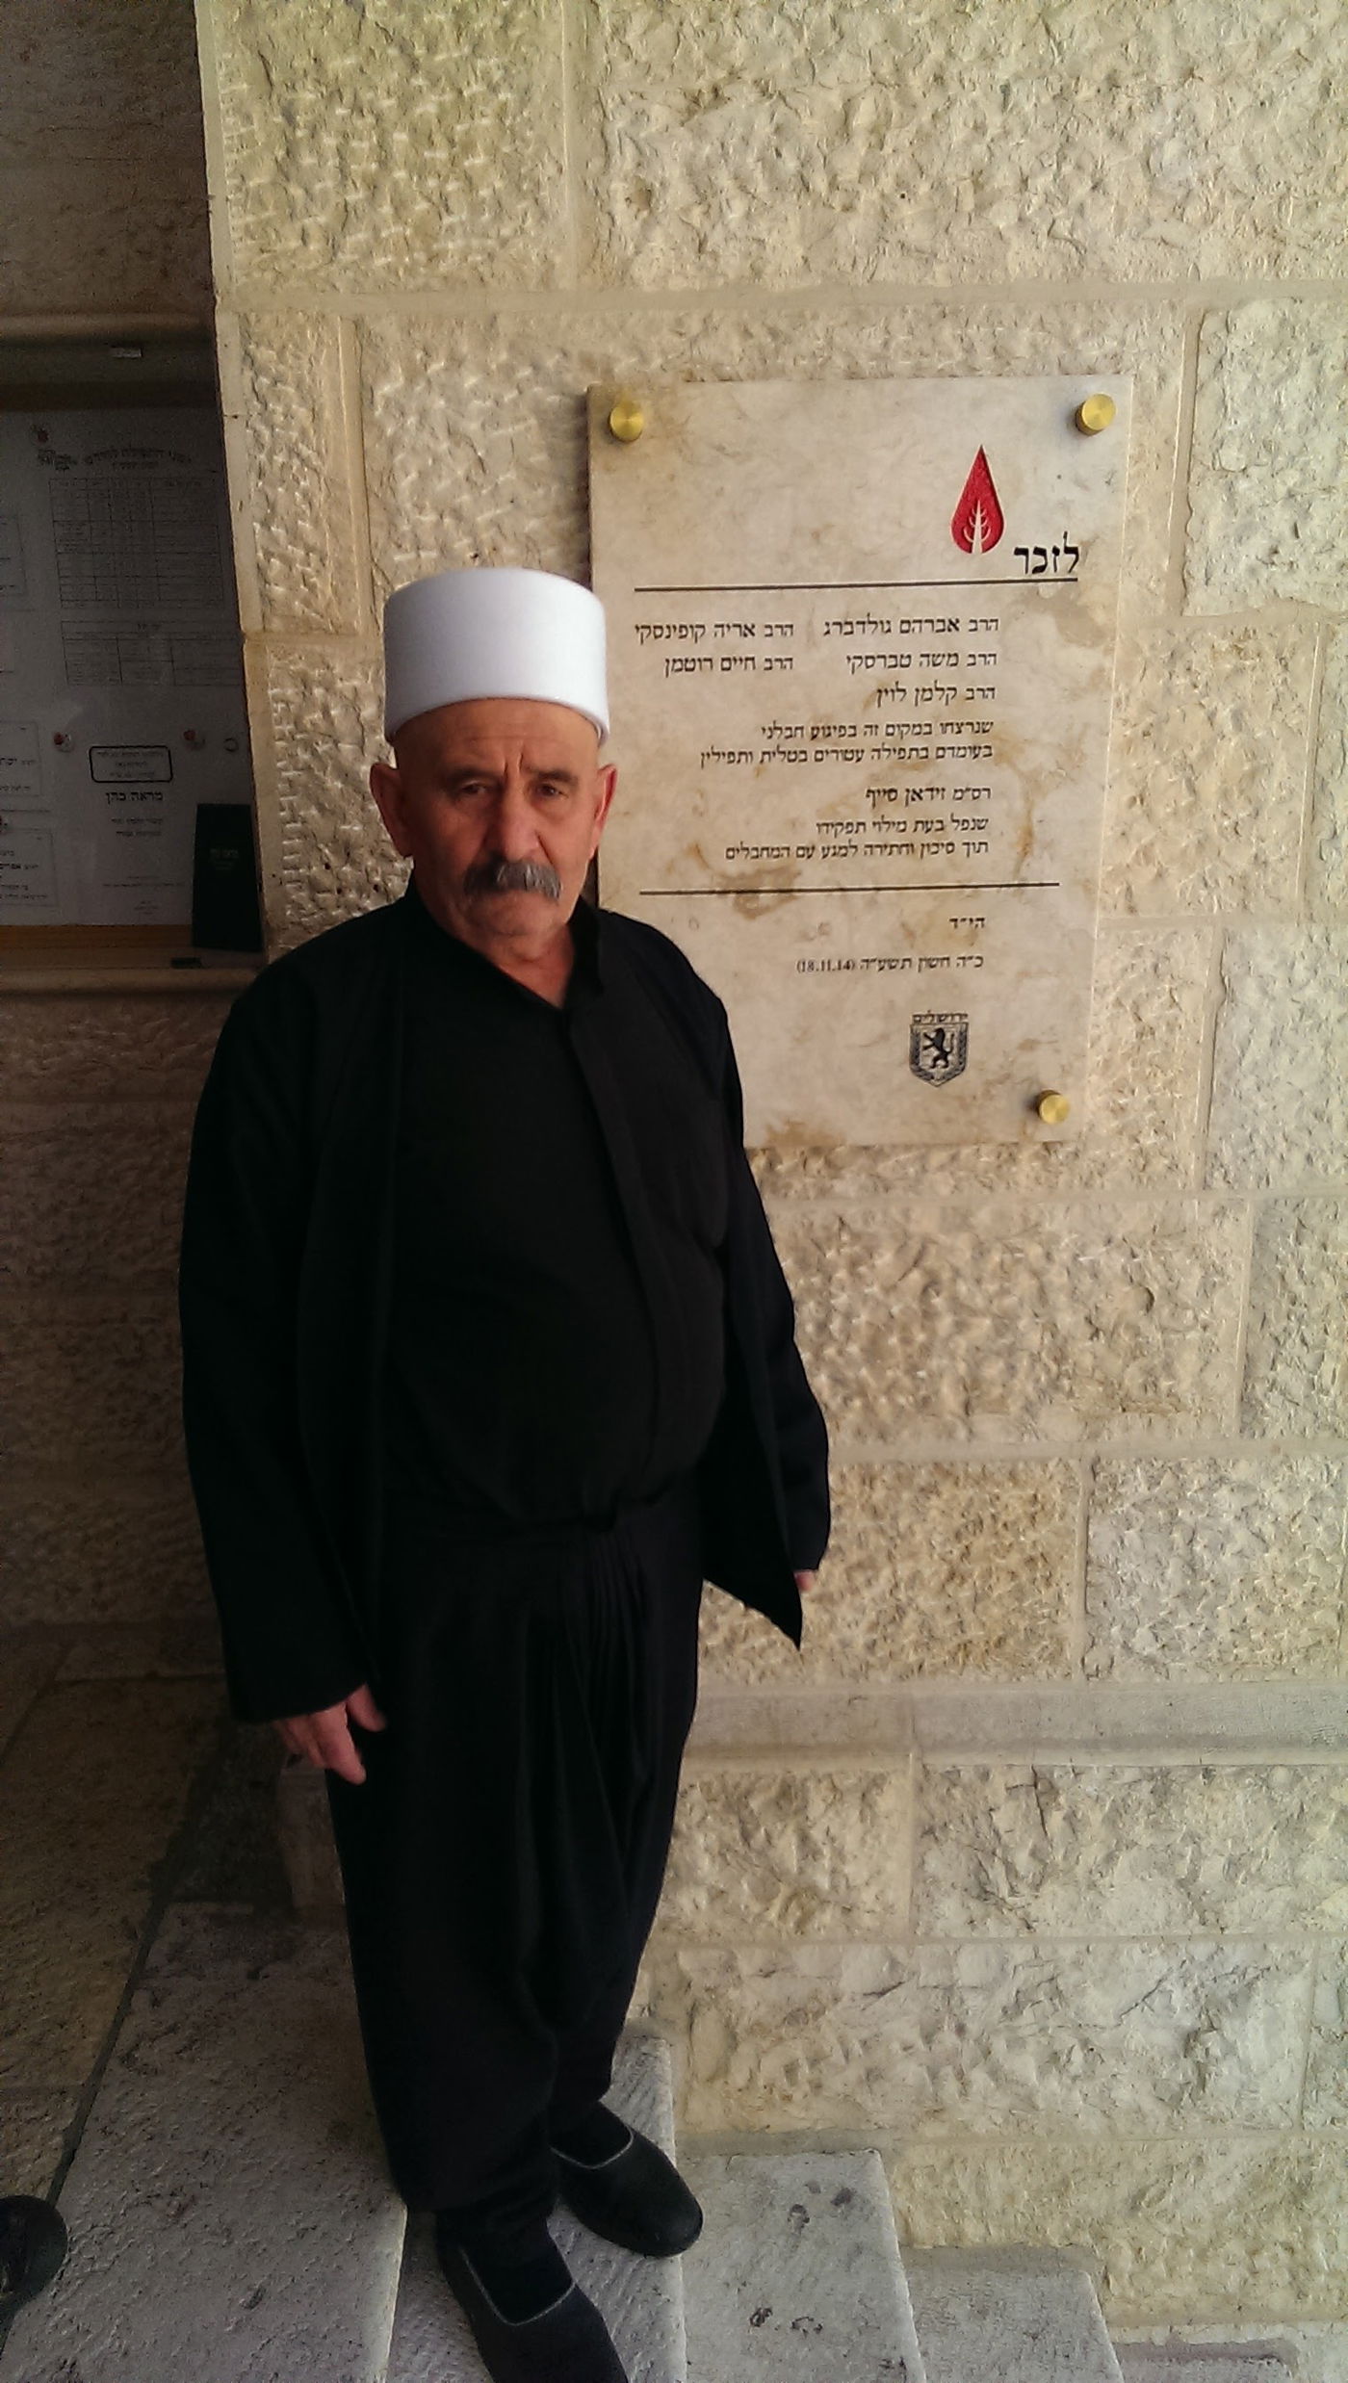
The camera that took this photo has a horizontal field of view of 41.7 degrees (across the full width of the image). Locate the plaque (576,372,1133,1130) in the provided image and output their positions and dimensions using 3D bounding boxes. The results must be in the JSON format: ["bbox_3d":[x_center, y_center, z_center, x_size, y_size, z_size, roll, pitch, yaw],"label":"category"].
[{"bbox_3d":[0.187,-0.428,1.865,0.533,0.778,0.035,-1,16,1],"label":"plaque"}]

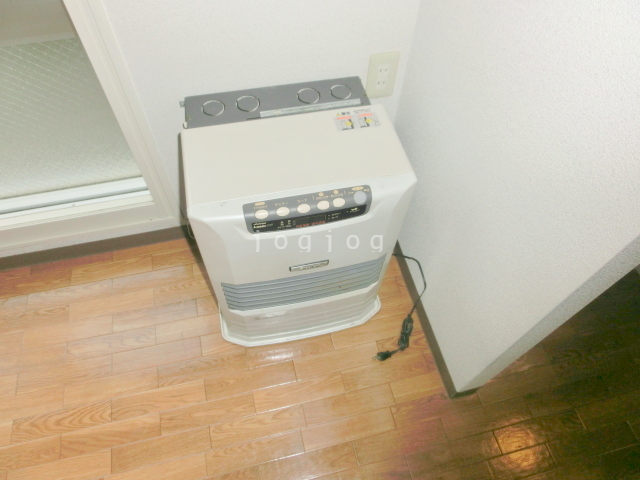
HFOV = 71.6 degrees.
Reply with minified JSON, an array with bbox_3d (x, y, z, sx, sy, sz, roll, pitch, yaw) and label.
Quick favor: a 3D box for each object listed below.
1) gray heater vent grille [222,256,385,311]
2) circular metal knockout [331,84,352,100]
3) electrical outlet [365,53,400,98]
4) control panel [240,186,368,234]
[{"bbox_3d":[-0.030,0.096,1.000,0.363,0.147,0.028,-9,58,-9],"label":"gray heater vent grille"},{"bbox_3d":[0.048,-0.332,0.999,0.049,0.005,0.049,1,57,-2],"label":"circular metal knockout"},{"bbox_3d":[0.143,-0.373,1.014,0.070,0.120,0.009,-10,58,-9],"label":"electrical outlet"},{"bbox_3d":[-0.024,-0.060,0.861,0.247,0.018,0.064,-9,101,-8],"label":"control panel"}]

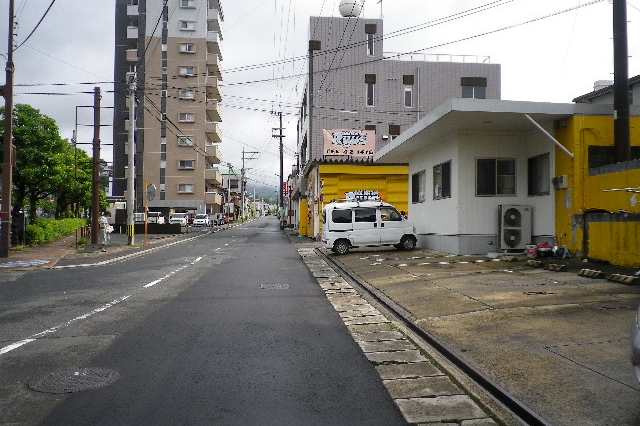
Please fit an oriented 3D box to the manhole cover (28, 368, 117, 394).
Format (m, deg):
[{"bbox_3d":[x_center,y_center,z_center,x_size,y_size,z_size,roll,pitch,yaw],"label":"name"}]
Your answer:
[{"bbox_3d":[-2.170,1.495,4.600,0.720,0.030,0.720,0,0,-6],"label":"manhole cover"}]

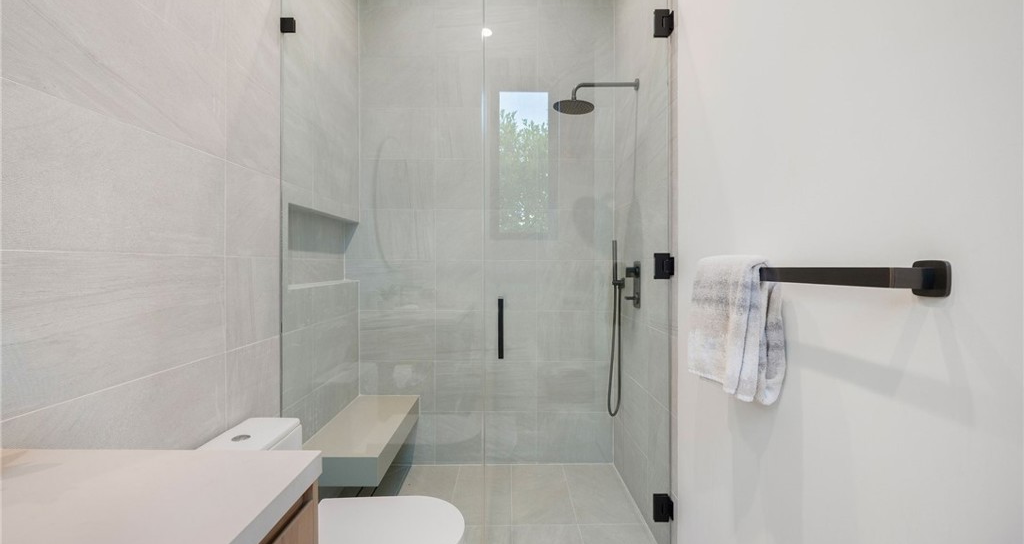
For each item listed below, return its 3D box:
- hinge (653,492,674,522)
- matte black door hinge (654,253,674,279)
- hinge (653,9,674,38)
[{"bbox_3d":[0.577,0.901,1.630,0.067,0.095,0.050,0,0,0],"label":"hinge"},{"bbox_3d":[0.577,-0.021,1.630,0.067,0.095,0.050,0,0,0],"label":"matte black door hinge"},{"bbox_3d":[0.577,-0.946,1.630,0.067,0.095,0.050,0,0,0],"label":"hinge"}]

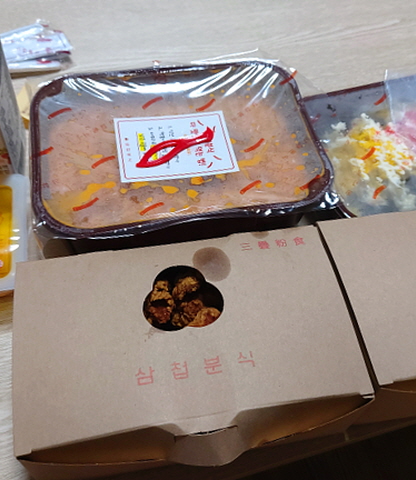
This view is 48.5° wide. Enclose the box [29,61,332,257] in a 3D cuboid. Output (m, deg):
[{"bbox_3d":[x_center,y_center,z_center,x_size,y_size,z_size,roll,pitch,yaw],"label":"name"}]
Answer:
[{"bbox_3d":[-0.023,-0.067,0.377,0.220,0.050,0.160,-8,59,-13],"label":"box"}]

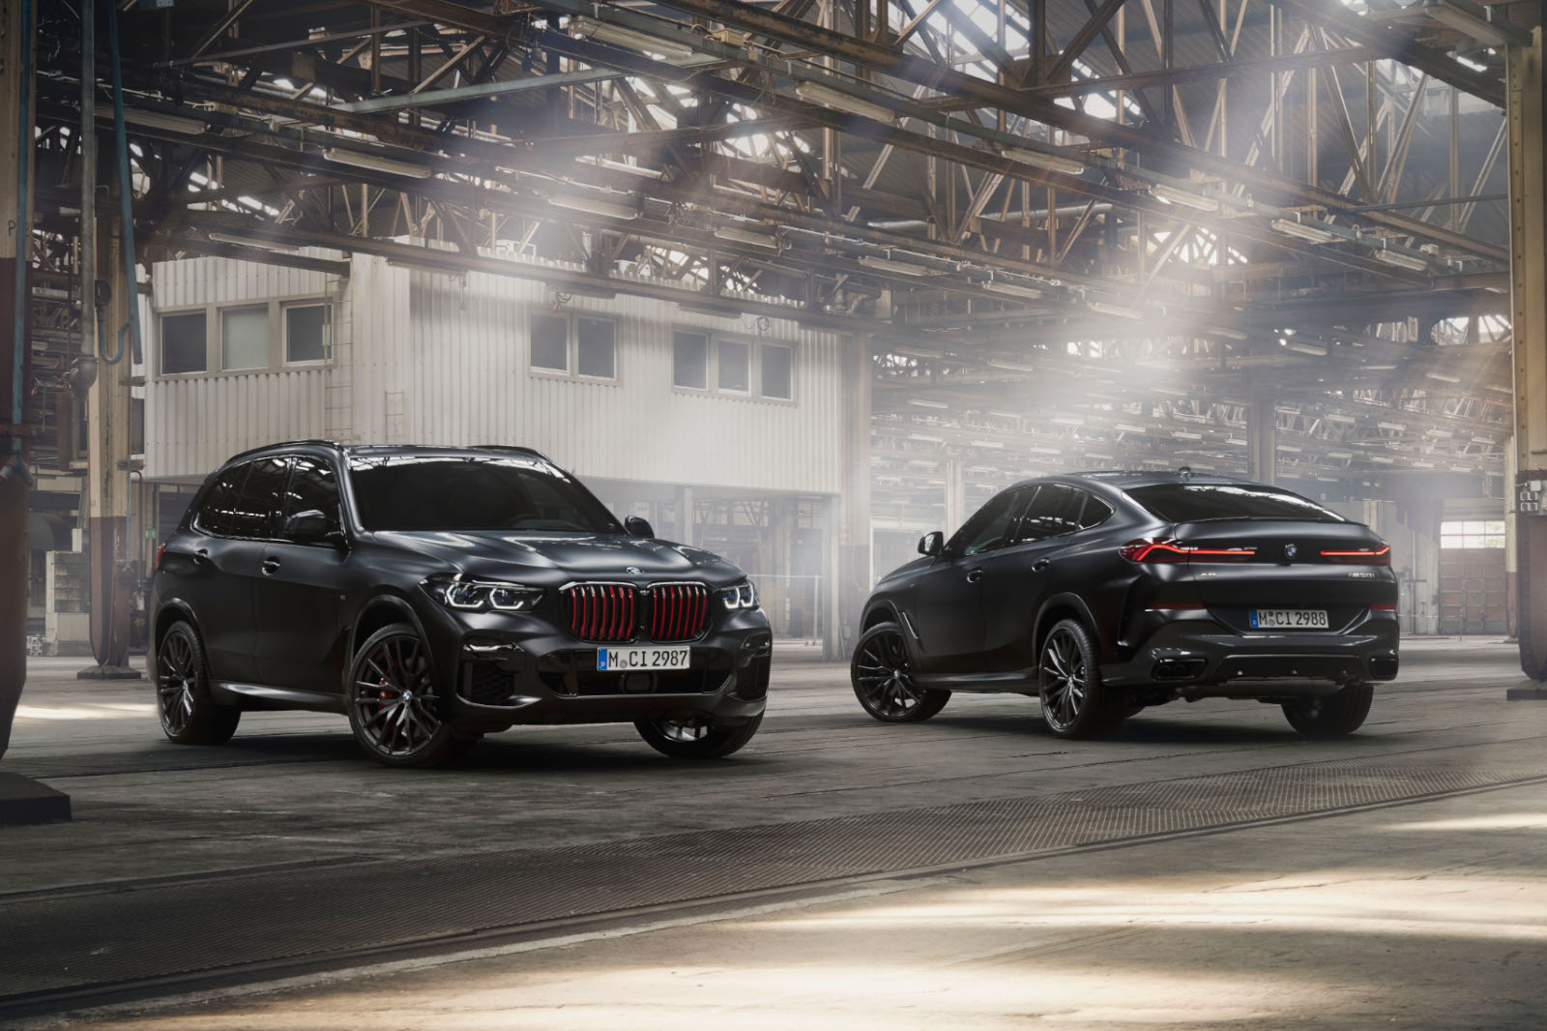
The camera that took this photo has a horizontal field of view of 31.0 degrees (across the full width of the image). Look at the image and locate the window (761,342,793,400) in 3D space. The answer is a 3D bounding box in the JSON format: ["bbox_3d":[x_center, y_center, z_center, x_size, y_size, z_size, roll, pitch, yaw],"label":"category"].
[{"bbox_3d":[0.030,-2.486,48.593,0.100,0.950,1.010,-1,-2,34],"label":"window"}]

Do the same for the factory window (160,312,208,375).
[{"bbox_3d":[-9.128,-2.663,43.347,1.030,0.971,0.100,-1,-2,34],"label":"factory window"}]

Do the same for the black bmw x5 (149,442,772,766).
[{"bbox_3d":[-1.969,0.463,15.867,2.050,1.750,4.935,1,-2,-33],"label":"black bmw x5"}]

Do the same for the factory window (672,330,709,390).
[{"bbox_3d":[-1.405,-2.563,46.434,0.100,0.942,1.009,-1,-2,34],"label":"factory window"}]

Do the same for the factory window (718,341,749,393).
[{"bbox_3d":[-0.697,-2.503,47.499,0.100,0.920,0.983,-1,-2,34],"label":"factory window"}]

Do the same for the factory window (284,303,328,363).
[{"bbox_3d":[-6.968,-2.689,41.912,1.004,0.887,0.100,-1,-2,34],"label":"factory window"}]

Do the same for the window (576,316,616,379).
[{"bbox_3d":[-2.833,-2.650,44.288,0.100,0.950,1.029,-1,-2,34],"label":"window"}]

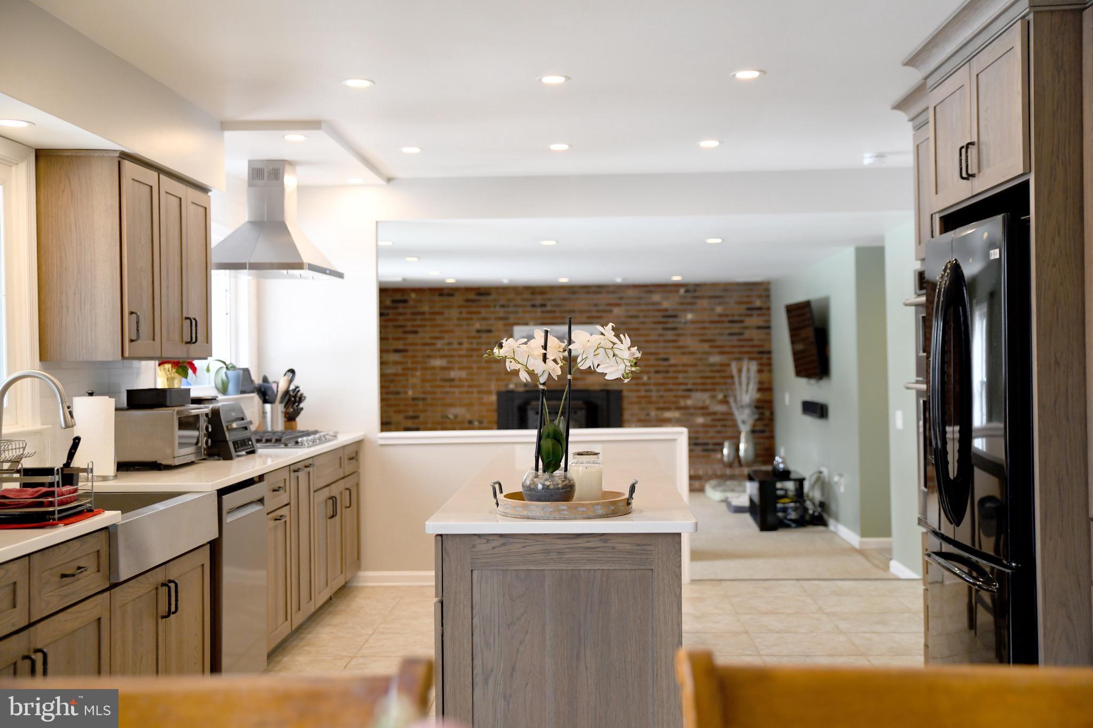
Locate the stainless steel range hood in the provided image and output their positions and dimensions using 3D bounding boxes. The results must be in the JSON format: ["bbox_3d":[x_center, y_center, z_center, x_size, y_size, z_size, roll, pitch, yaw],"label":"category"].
[{"bbox_3d":[-1.458,-0.758,6.731,0.588,0.598,0.910,-1,0,2],"label":"stainless steel range hood"}]

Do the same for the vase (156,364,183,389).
[{"bbox_3d":[-1.815,0.082,6.148,0.116,0.163,0.116,-1,0,2],"label":"vase"}]

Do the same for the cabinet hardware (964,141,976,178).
[{"bbox_3d":[1.359,-0.657,4.091,0.034,0.114,0.013,-1,0,2],"label":"cabinet hardware"}]

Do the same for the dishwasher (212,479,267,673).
[{"bbox_3d":[-1.491,0.904,5.087,0.600,0.826,0.628,-1,0,2],"label":"dishwasher"}]

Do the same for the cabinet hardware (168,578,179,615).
[{"bbox_3d":[-1.225,0.769,4.198,0.034,0.119,0.012,-1,0,2],"label":"cabinet hardware"}]

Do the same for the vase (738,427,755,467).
[{"bbox_3d":[2.167,0.908,13.827,0.186,0.428,0.186,-1,0,2],"label":"vase"}]

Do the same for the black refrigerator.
[{"bbox_3d":[1.754,0.422,4.155,0.830,1.730,0.920,-1,0,2],"label":"black refrigerator"}]

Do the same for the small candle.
[{"bbox_3d":[0.114,0.323,3.625,0.097,0.156,0.097,-1,0,2],"label":"small candle"}]

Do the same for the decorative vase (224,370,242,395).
[{"bbox_3d":[-1.772,0.108,7.230,0.096,0.141,0.096,-1,0,2],"label":"decorative vase"}]

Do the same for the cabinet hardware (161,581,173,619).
[{"bbox_3d":[-1.228,0.768,4.132,0.034,0.118,0.012,-1,0,2],"label":"cabinet hardware"}]

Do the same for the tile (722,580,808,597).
[{"bbox_3d":[1.238,1.293,7.297,0.451,0.010,0.512,-1,0,2],"label":"tile"}]

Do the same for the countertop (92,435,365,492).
[{"bbox_3d":[-1.458,0.439,6.079,0.645,0.030,3.048,-1,0,2],"label":"countertop"}]

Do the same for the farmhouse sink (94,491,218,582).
[{"bbox_3d":[-1.468,0.559,4.111,0.540,0.213,0.951,-1,0,2],"label":"farmhouse sink"}]

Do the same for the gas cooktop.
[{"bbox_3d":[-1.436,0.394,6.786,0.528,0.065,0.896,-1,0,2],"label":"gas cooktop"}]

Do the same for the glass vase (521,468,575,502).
[{"bbox_3d":[0.006,0.347,3.550,0.151,0.115,0.151,-1,0,2],"label":"glass vase"}]

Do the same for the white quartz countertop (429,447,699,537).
[{"bbox_3d":[0.094,0.423,4.808,0.710,0.030,2.938,-1,0,2],"label":"white quartz countertop"}]

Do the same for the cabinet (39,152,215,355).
[{"bbox_3d":[-1.671,-0.398,5.161,0.325,0.772,1.028,-1,0,2],"label":"cabinet"}]

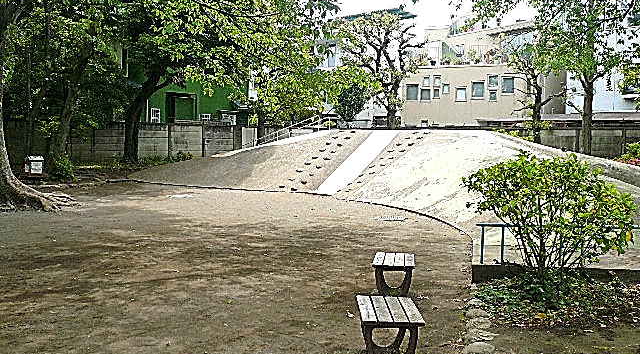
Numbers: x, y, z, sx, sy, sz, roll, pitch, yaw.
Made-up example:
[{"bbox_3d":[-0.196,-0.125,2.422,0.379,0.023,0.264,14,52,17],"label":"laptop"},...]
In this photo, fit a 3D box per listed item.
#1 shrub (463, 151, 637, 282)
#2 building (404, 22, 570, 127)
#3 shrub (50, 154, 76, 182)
[{"bbox_3d":[2.500,0.441,5.739,1.800,1.440,1.550,0,4,0],"label":"shrub"},{"bbox_3d":[9.300,-4.450,30.982,9.200,8.200,7.500,1,4,8],"label":"building"},{"bbox_3d":[-9.750,-0.350,19.617,1.000,1.070,0.950,-2,4,-26],"label":"shrub"}]

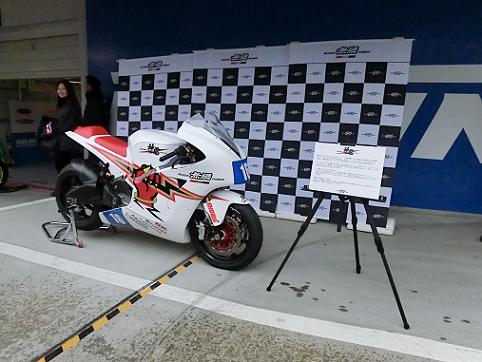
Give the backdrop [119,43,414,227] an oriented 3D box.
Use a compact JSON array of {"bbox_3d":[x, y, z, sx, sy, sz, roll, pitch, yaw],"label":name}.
[{"bbox_3d":[-0.064,-0.642,4.521,3.925,2.049,0.200,7,9,22],"label":"backdrop"}]

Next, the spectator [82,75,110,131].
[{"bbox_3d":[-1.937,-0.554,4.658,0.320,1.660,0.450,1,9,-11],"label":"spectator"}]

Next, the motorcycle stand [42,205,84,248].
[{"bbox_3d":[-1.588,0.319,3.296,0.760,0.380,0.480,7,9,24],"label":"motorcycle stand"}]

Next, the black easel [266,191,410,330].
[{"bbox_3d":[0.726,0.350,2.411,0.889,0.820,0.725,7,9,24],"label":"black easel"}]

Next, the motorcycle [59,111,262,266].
[{"bbox_3d":[-0.780,0.018,2.887,2.100,1.180,0.640,7,9,24],"label":"motorcycle"}]

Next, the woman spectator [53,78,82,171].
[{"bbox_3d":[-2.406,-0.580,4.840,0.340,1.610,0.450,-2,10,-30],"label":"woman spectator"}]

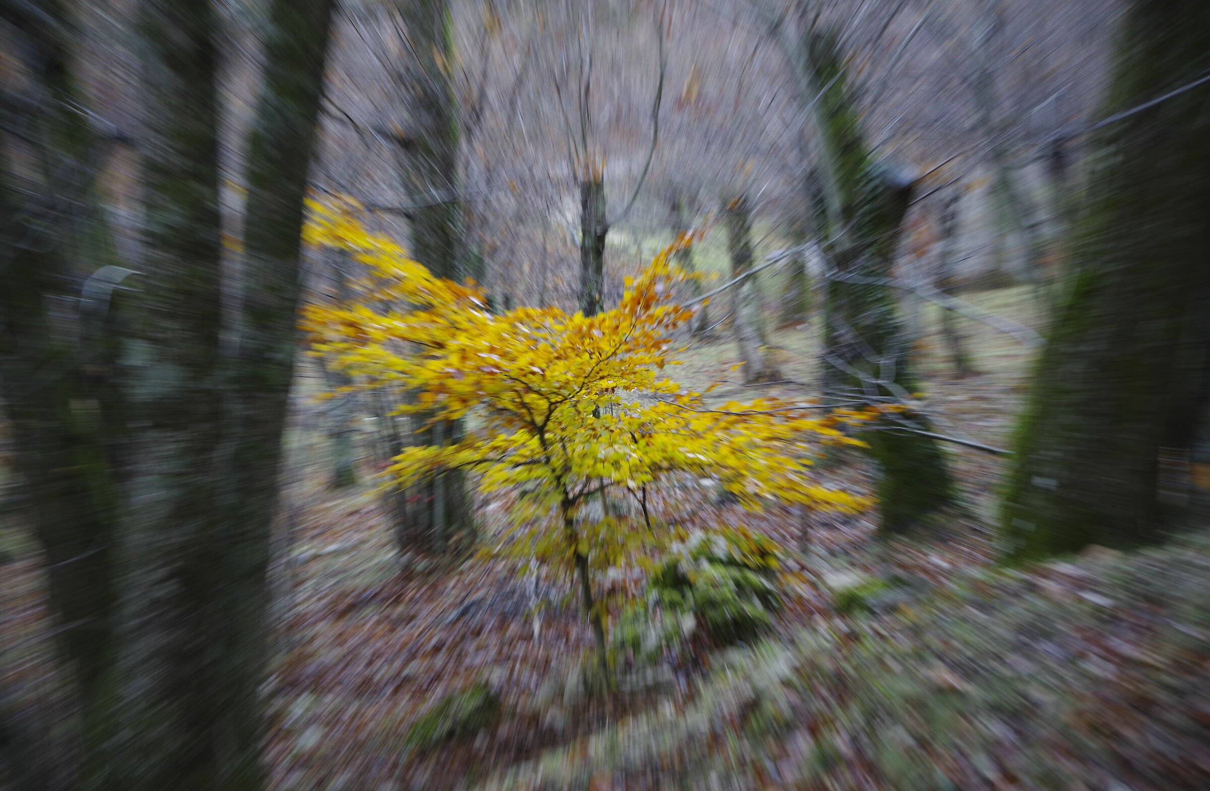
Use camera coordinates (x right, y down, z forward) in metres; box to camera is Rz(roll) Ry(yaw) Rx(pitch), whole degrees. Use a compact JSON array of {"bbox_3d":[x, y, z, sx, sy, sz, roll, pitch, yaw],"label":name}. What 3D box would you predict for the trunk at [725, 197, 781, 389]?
[{"bbox_3d":[1.587,-1.148,26.500,0.470,2.042,0.388,-4,3,0],"label":"trunk"}]

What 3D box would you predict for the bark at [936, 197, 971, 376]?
[{"bbox_3d":[3.904,-1.245,27.500,0.318,2.055,0.297,-3,3,0],"label":"bark"}]

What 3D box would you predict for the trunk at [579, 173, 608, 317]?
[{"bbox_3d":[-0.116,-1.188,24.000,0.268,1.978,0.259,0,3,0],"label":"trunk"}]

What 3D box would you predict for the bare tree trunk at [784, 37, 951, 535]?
[{"bbox_3d":[1.729,-0.749,16.000,0.924,3.267,0.678,-6,3,0],"label":"bare tree trunk"}]

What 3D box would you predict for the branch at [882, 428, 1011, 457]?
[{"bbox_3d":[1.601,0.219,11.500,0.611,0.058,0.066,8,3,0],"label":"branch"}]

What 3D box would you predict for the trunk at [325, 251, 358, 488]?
[{"bbox_3d":[-2.046,-0.223,19.000,0.200,1.920,0.200,-1,3,0],"label":"trunk"}]

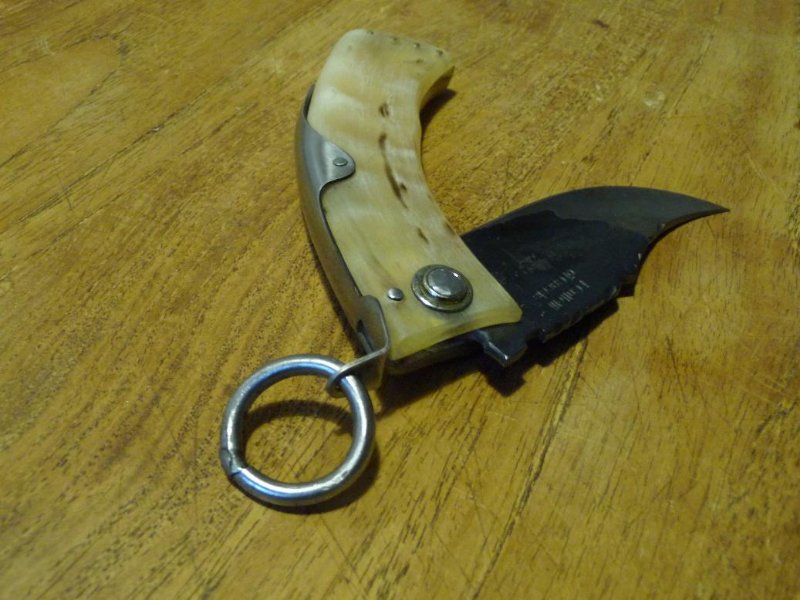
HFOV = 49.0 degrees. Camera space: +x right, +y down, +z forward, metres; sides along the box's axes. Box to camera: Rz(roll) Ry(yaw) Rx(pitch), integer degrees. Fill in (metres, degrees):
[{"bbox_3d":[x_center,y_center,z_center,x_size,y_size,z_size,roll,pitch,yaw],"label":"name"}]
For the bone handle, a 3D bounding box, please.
[{"bbox_3d":[-0.002,-0.029,0.207,0.041,0.014,0.125,2,43,-9],"label":"bone handle"}]

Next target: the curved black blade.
[{"bbox_3d":[0.044,-0.010,0.198,0.084,0.005,0.037,-20,50,-29],"label":"curved black blade"}]

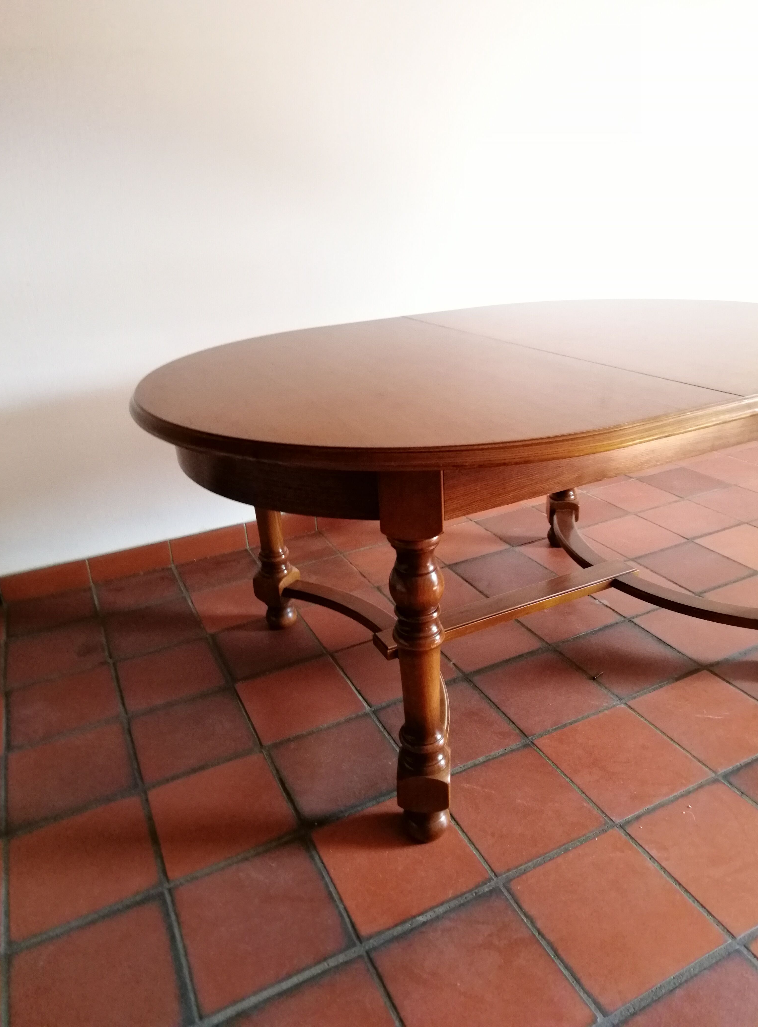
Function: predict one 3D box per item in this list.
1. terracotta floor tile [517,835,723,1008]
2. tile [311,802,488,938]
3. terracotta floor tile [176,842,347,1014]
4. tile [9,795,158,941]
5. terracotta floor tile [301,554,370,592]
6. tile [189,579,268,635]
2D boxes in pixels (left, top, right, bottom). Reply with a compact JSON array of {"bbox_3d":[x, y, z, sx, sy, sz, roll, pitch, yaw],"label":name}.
[{"bbox_3d":[0.371,0.636,1.135,0.235,0.015,0.235,-13,25,-22],"label":"terracotta floor tile"},{"bbox_3d":[0.031,0.603,1.257,0.235,0.015,0.235,-13,25,-22],"label":"tile"},{"bbox_3d":[-0.196,0.659,1.154,0.235,0.015,0.235,-13,25,-22],"label":"terracotta floor tile"},{"bbox_3d":[-0.533,0.626,1.276,0.235,0.015,0.235,-13,25,-22],"label":"tile"},{"bbox_3d":[-0.177,0.212,2.200,0.238,0.015,0.239,-13,25,-22],"label":"terracotta floor tile"},{"bbox_3d":[-0.408,0.266,2.106,0.239,0.015,0.244,-13,25,-22],"label":"tile"}]

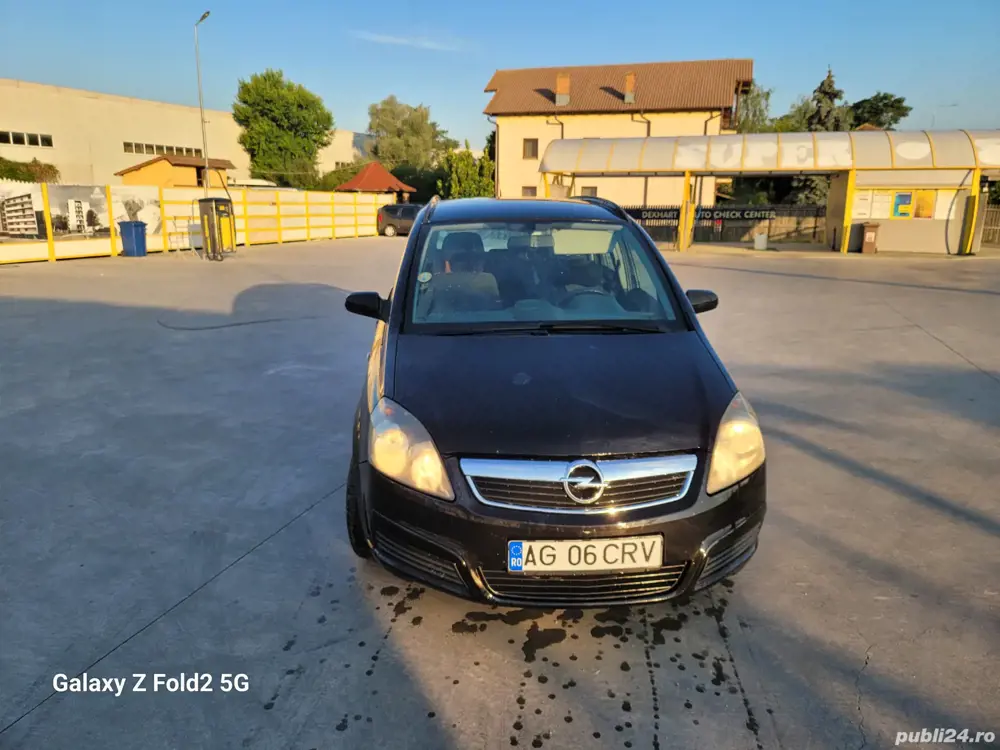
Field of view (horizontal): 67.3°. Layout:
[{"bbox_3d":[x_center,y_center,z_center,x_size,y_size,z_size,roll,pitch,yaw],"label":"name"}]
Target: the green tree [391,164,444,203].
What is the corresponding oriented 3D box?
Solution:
[{"bbox_3d":[-5.400,-11.675,49.646,3.800,4.191,3.800,-1,13,-6],"label":"green tree"}]

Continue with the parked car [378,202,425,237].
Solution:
[{"bbox_3d":[-4.282,-8.253,40.167,4.450,1.670,1.830,-2,13,-7],"label":"parked car"}]

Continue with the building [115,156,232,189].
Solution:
[{"bbox_3d":[-15.613,-8.446,36.019,4.200,3.900,4.600,5,14,23],"label":"building"}]

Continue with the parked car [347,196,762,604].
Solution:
[{"bbox_3d":[0.153,-0.275,4.708,1.880,1.650,4.450,-1,13,-3],"label":"parked car"}]

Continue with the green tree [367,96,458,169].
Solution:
[{"bbox_3d":[-7.709,-19.135,67.443,8.800,10.945,8.800,-1,13,-6],"label":"green tree"}]

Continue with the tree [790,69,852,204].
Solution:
[{"bbox_3d":[20.233,-14.275,48.045,4.300,9.892,4.300,5,14,21],"label":"tree"}]

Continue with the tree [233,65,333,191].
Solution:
[{"bbox_3d":[-12.501,-13.046,44.211,6.300,9.272,6.300,-3,13,-15],"label":"tree"}]

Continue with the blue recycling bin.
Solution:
[{"bbox_3d":[-11.843,-4.355,24.231,0.720,1.080,0.600,4,13,19],"label":"blue recycling bin"}]

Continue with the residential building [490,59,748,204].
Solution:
[{"bbox_3d":[8.077,-15.375,51.176,16.600,10.700,12.000,3,13,12],"label":"residential building"}]

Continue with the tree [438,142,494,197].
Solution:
[{"bbox_3d":[-2.086,-11.507,46.098,3.900,5.411,3.900,-1,13,-2],"label":"tree"}]

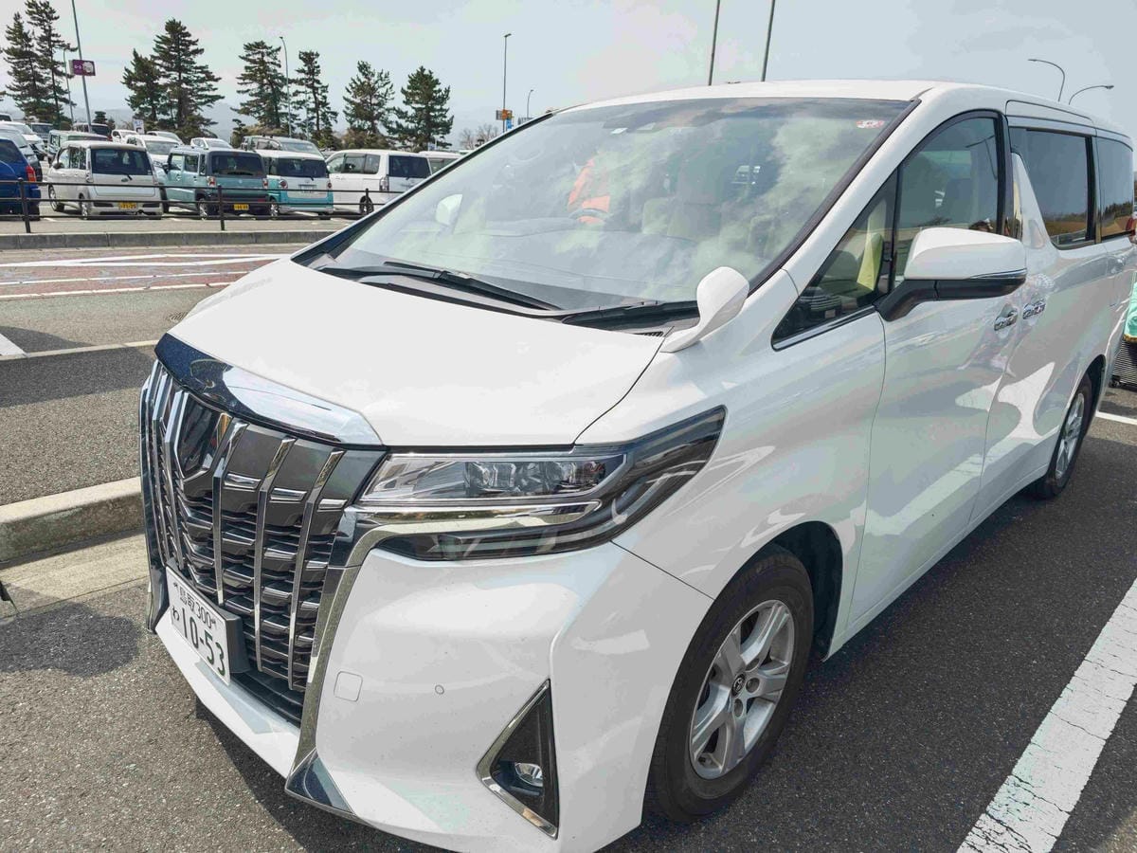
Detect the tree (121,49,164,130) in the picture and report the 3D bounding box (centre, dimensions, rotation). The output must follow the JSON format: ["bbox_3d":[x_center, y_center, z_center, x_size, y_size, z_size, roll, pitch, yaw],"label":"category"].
[{"bbox_3d":[-28.551,-21.331,50.789,2.479,7.295,2.479,-6,21,-27],"label":"tree"}]

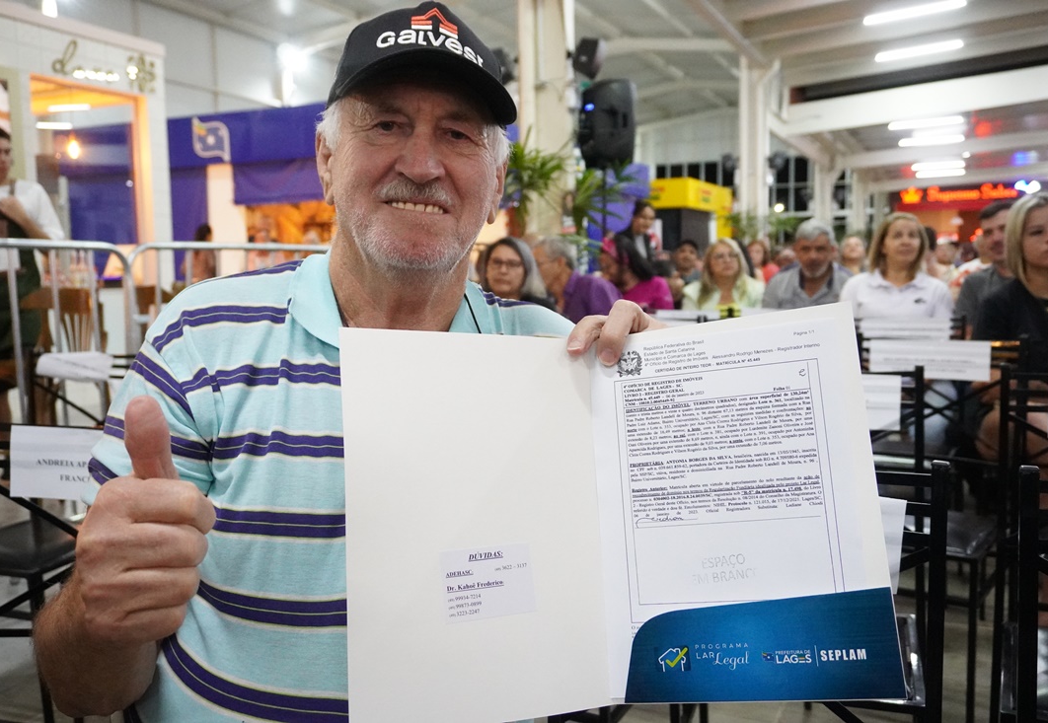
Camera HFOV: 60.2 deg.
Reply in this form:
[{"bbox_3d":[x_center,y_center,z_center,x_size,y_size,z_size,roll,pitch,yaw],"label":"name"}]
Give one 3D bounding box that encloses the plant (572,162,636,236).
[{"bbox_3d":[0.550,-1.099,6.500,0.550,0.680,0.520,-1,5,0],"label":"plant"}]

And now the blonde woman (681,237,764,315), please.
[{"bbox_3d":[1.095,-0.018,4.880,0.480,1.300,0.720,0,5,7],"label":"blonde woman"}]

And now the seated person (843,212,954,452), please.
[{"bbox_3d":[1.479,0.043,3.631,0.500,1.300,0.780,2,6,27],"label":"seated person"}]

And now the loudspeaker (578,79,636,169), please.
[{"bbox_3d":[0.601,-1.743,6.600,0.340,0.640,0.380,-3,6,-23],"label":"loudspeaker"}]

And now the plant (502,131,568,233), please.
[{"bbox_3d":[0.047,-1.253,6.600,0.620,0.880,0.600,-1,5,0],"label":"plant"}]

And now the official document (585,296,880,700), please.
[{"bbox_3d":[0.163,0.121,0.744,0.212,0.299,0.010,-7,-13,19],"label":"official document"}]

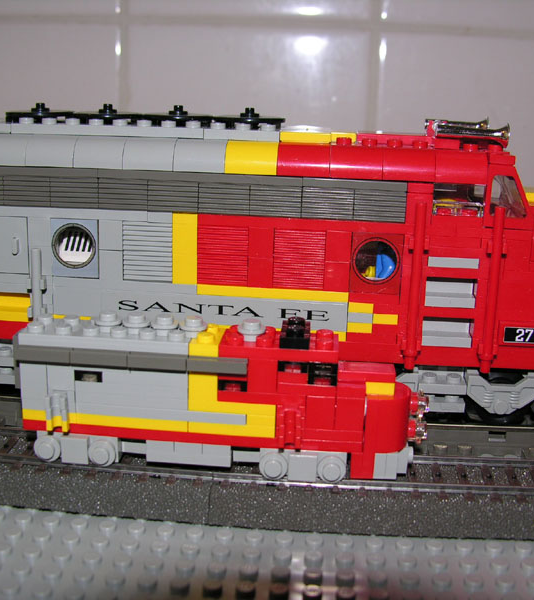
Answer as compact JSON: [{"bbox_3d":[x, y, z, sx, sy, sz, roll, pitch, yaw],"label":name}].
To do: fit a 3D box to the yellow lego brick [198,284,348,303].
[{"bbox_3d":[0.002,-0.003,0.258,0.048,0.003,0.008,3,14,4],"label":"yellow lego brick"}]

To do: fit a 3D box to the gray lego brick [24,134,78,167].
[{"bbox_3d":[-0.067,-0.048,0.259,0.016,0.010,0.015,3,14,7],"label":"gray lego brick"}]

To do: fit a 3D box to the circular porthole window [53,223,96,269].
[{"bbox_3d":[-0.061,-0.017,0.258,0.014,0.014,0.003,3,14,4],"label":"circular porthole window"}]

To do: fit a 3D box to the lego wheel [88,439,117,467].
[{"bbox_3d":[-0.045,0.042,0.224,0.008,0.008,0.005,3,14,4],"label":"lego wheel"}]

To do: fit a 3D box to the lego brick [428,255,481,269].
[{"bbox_3d":[0.058,-0.012,0.250,0.016,0.003,0.008,3,14,5],"label":"lego brick"}]

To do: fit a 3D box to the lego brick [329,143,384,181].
[{"bbox_3d":[0.028,-0.043,0.249,0.016,0.010,0.016,3,14,5],"label":"lego brick"}]

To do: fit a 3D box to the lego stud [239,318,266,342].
[{"bbox_3d":[-0.004,0.008,0.222,0.008,0.005,0.008,3,14,4],"label":"lego stud"}]

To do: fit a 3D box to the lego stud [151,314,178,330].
[{"bbox_3d":[-0.028,0.007,0.223,0.008,0.005,0.008,3,14,4],"label":"lego stud"}]

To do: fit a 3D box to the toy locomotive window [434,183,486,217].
[{"bbox_3d":[0.058,-0.031,0.246,0.016,0.010,0.008,3,14,5],"label":"toy locomotive window"}]

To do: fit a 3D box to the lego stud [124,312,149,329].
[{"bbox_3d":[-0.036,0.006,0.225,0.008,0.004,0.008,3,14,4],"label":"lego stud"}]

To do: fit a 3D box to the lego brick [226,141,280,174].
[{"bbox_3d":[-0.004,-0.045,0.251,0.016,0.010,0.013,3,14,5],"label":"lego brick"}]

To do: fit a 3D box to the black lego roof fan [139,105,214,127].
[{"bbox_3d":[-0.030,-0.061,0.268,0.024,0.007,0.024,3,14,4],"label":"black lego roof fan"}]

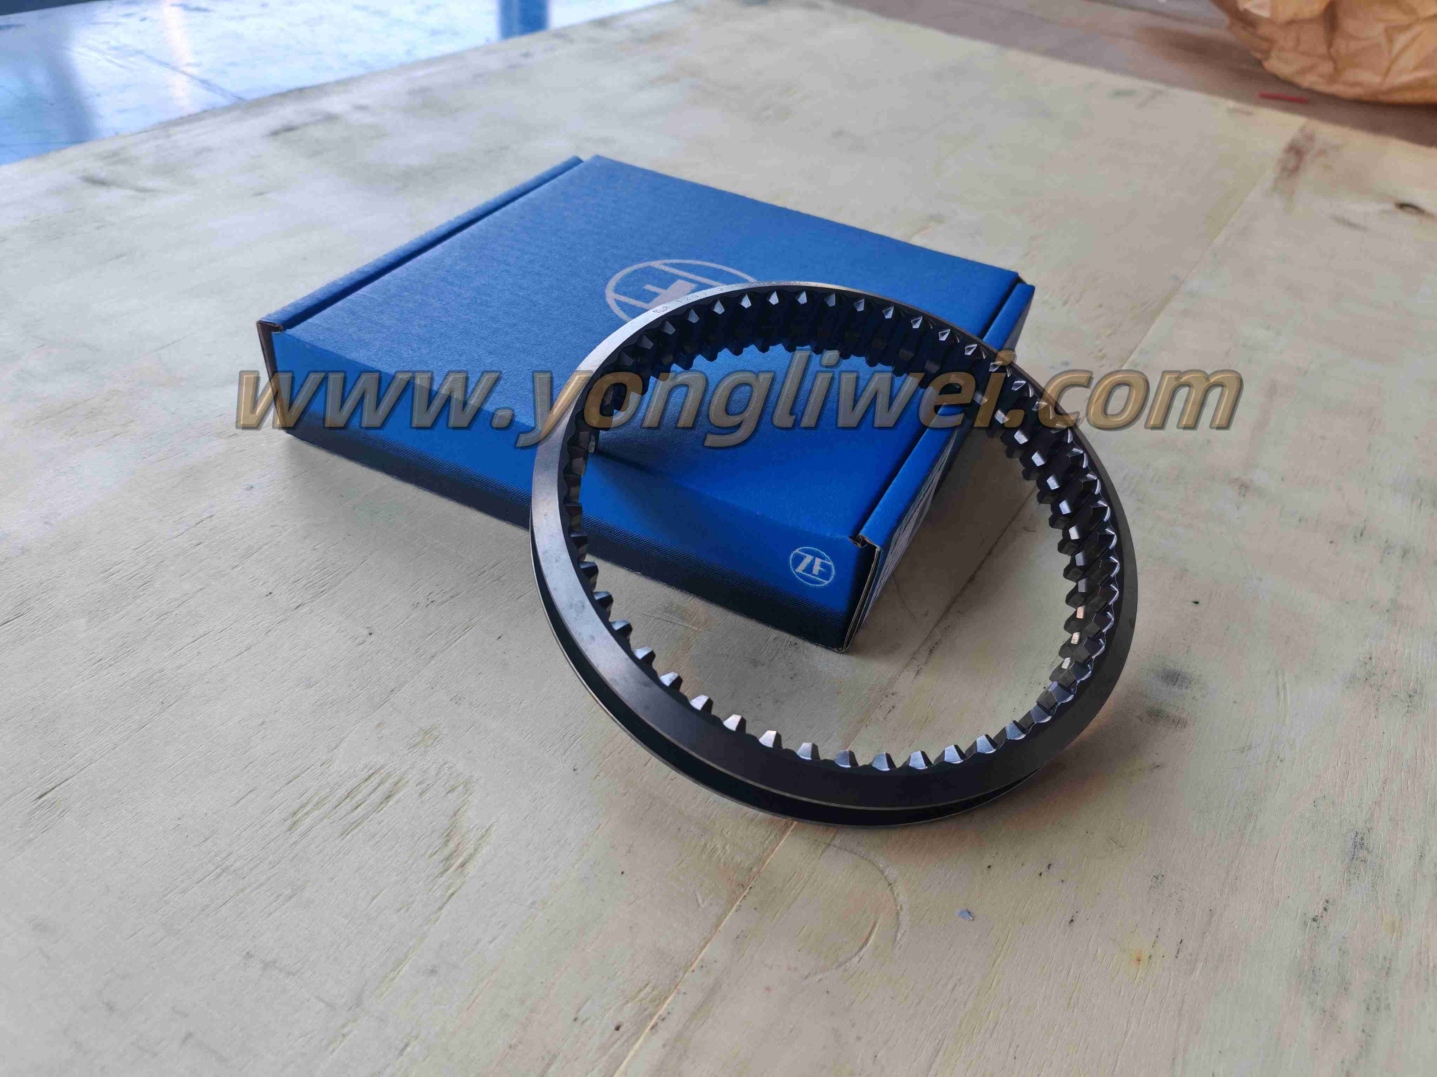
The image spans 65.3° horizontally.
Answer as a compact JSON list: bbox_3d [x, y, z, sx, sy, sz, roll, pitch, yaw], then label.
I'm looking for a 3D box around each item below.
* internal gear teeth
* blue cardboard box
[{"bbox_3d":[0.033,-0.005,0.310,0.168,0.025,0.168,5,57,-8],"label":"internal gear teeth"},{"bbox_3d":[-0.013,-0.068,0.410,0.210,0.042,0.190,21,40,16],"label":"blue cardboard box"}]

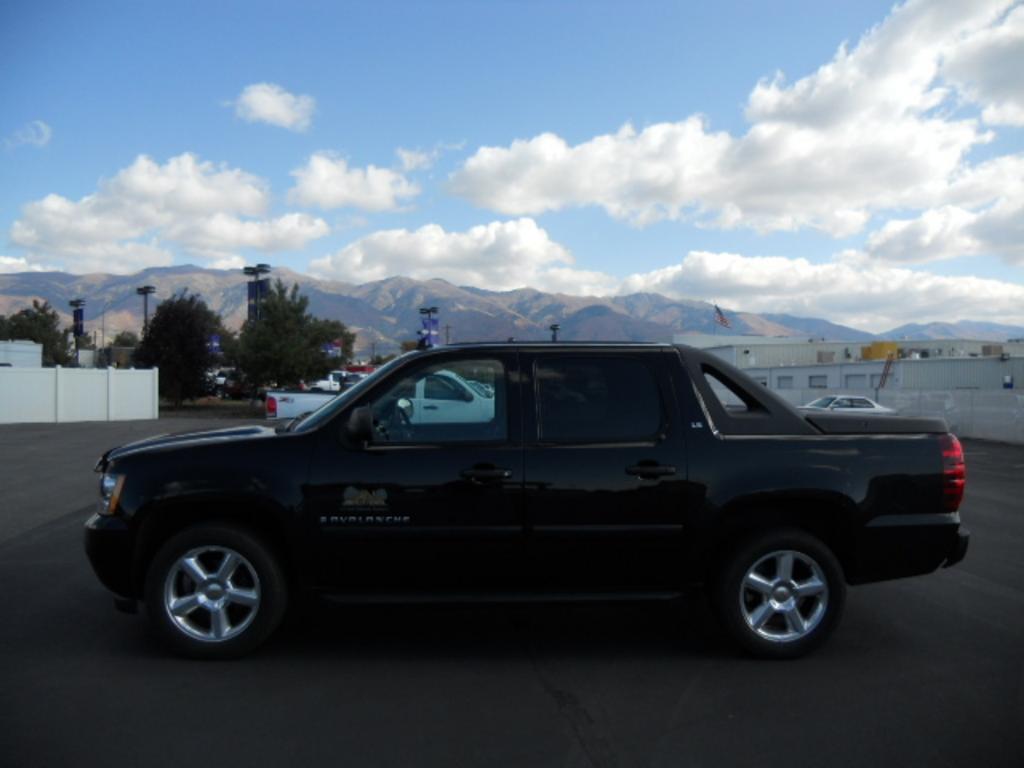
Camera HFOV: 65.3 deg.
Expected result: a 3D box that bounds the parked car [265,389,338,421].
[{"bbox_3d":[-1.802,0.621,16.400,5.800,1.870,2.030,1,0,-1],"label":"parked car"}]

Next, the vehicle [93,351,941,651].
[{"bbox_3d":[0.091,0.632,5.594,5.620,1.920,2.030,1,0,-3],"label":"vehicle"}]

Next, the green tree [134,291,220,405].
[{"bbox_3d":[-17.063,-1.731,41.000,4.300,6.000,4.200,1,0,0],"label":"green tree"}]

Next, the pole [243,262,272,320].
[{"bbox_3d":[-15.563,-3.003,49.000,0.800,8.600,2.000,1,0,-41],"label":"pole"}]

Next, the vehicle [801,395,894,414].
[{"bbox_3d":[11.832,1.103,29.000,4.850,1.420,1.820,1,0,-29],"label":"vehicle"}]

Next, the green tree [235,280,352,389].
[{"bbox_3d":[-11.426,-2.025,42.000,6.100,6.800,5.800,1,0,0],"label":"green tree"}]

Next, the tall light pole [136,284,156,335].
[{"bbox_3d":[-27.872,-3.234,61.000,0.800,8.600,2.000,1,0,-41],"label":"tall light pole"}]

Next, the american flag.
[{"bbox_3d":[21.084,-6.761,80.000,1.500,2.300,0.400,1,0,-11],"label":"american flag"}]

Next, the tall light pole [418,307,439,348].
[{"bbox_3d":[-7.713,-2.855,75.000,0.800,8.600,2.000,1,0,-41],"label":"tall light pole"}]

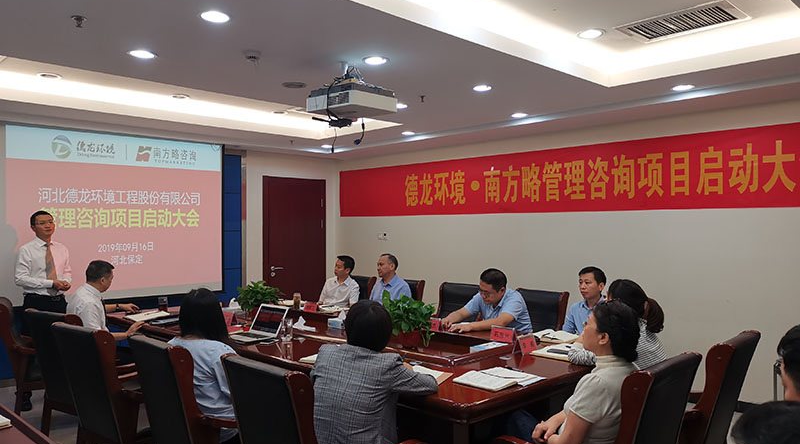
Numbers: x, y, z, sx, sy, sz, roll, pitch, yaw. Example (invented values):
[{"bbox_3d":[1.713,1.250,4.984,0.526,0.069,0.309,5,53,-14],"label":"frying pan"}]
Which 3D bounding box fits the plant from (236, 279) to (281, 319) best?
[{"bbox_3d":[-1.393,0.760,6.141,0.430,0.380,0.430,0,-1,0],"label":"plant"}]

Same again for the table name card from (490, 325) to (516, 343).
[{"bbox_3d":[0.777,0.822,4.589,0.090,0.100,0.200,1,-2,-44],"label":"table name card"}]

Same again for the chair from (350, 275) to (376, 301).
[{"bbox_3d":[-0.743,1.161,7.014,0.700,1.050,0.580,1,-1,-36],"label":"chair"}]

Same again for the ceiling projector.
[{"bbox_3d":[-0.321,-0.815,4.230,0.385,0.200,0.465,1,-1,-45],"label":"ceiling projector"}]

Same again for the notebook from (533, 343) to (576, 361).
[{"bbox_3d":[1.042,0.823,3.926,0.380,0.025,0.266,1,-1,-45],"label":"notebook"}]

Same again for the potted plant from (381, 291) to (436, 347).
[{"bbox_3d":[0.059,0.714,4.636,0.420,0.410,0.420,0,-1,0],"label":"potted plant"}]

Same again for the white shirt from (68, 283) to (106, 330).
[{"bbox_3d":[-2.270,0.740,4.520,0.280,0.580,0.460,1,-1,-45],"label":"white shirt"}]

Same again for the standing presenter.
[{"bbox_3d":[-3.203,0.764,5.600,0.320,1.720,0.480,-1,-1,42],"label":"standing presenter"}]

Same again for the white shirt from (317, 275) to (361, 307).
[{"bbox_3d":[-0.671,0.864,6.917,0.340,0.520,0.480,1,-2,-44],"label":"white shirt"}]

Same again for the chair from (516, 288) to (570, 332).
[{"bbox_3d":[1.133,1.131,5.630,0.660,0.990,0.600,1,-1,-45],"label":"chair"}]

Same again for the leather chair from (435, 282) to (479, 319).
[{"bbox_3d":[0.350,1.137,5.874,0.700,1.050,0.580,1,-2,-44],"label":"leather chair"}]

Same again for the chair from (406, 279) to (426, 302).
[{"bbox_3d":[-0.127,1.147,6.902,0.660,0.990,0.600,1,-1,-45],"label":"chair"}]

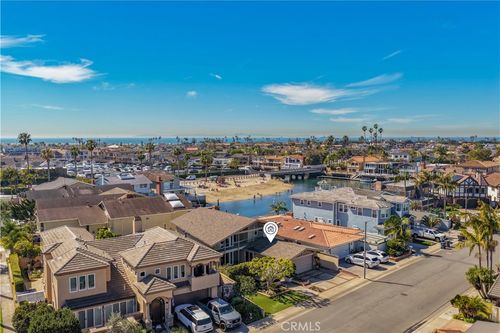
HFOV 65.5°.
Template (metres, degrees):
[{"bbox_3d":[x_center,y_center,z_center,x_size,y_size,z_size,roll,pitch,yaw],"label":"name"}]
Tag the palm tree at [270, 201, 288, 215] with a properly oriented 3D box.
[{"bbox_3d":[5.764,9.478,75.943,3.400,5.500,3.400,0,4,0],"label":"palm tree"}]

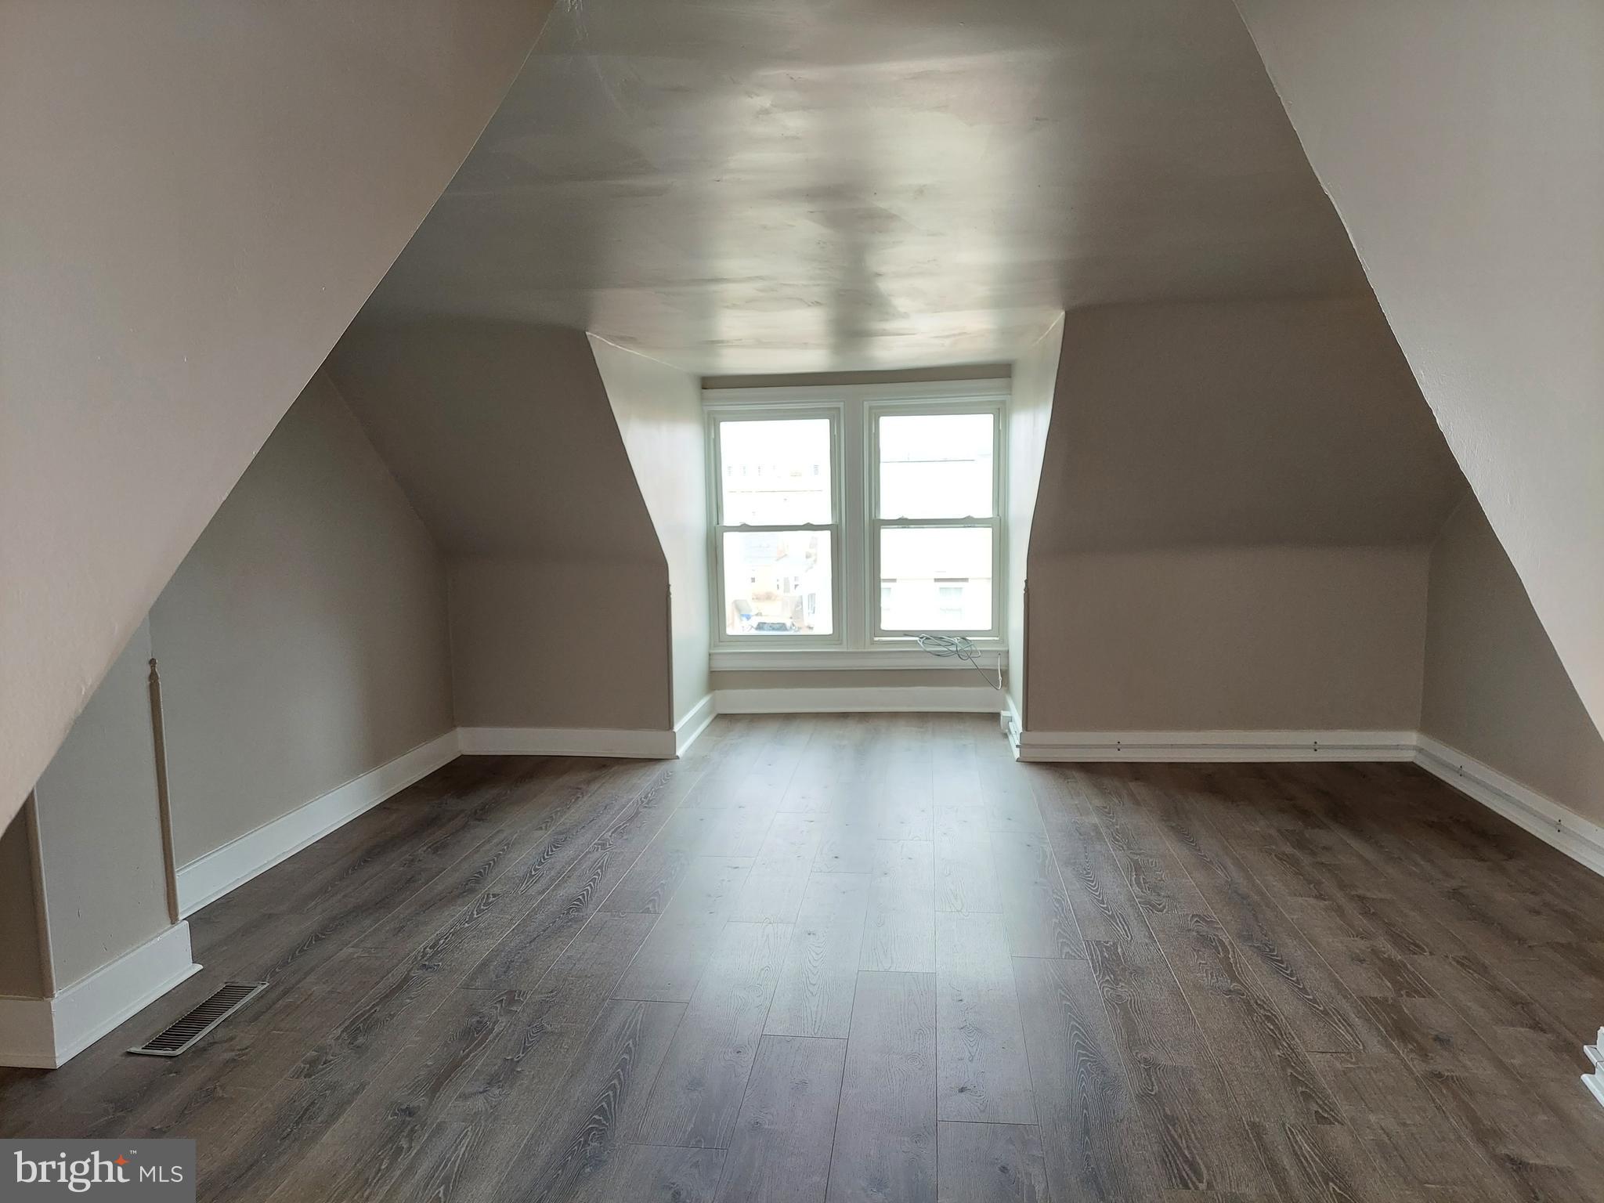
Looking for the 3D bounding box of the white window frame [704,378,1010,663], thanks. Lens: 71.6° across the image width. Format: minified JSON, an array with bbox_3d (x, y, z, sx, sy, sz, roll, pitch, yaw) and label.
[{"bbox_3d":[0.331,-0.470,6.763,1.835,1.673,0.100,0,6,4],"label":"white window frame"}]

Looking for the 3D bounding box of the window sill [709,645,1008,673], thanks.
[{"bbox_3d":[0.339,0.348,6.832,1.831,0.146,0.070,0,6,4],"label":"window sill"}]

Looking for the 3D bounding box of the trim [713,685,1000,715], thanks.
[{"bbox_3d":[0.347,0.614,6.853,1.761,0.150,0.025,0,6,4],"label":"trim"}]

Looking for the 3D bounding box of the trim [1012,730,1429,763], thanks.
[{"bbox_3d":[2.056,0.726,5.558,1.944,0.152,0.025,0,6,5],"label":"trim"}]

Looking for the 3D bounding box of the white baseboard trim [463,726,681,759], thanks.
[{"bbox_3d":[-1.234,0.749,5.872,1.195,0.145,0.025,0,6,7],"label":"white baseboard trim"}]

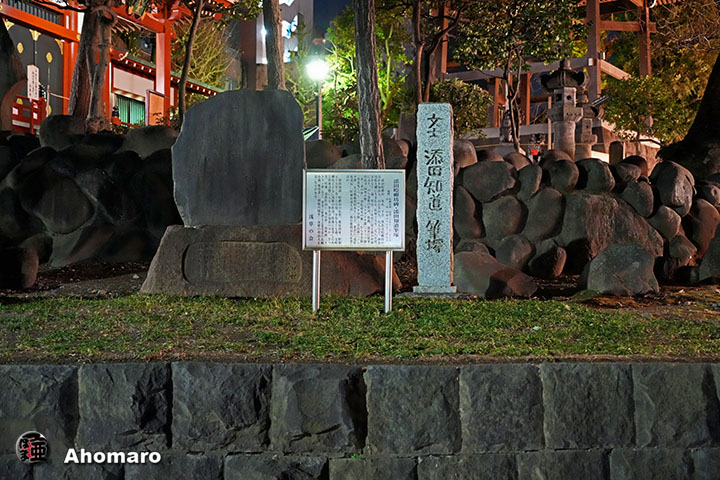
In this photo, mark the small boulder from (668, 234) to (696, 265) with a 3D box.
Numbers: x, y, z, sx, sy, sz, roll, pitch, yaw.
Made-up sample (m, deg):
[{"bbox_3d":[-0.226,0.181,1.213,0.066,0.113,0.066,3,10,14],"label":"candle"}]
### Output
[{"bbox_3d":[3.482,0.103,9.500,0.302,0.324,0.275,0,0,0],"label":"small boulder"}]

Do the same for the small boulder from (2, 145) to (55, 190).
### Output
[{"bbox_3d":[-3.805,-0.844,10.100,0.597,0.505,0.483,0,0,0],"label":"small boulder"}]

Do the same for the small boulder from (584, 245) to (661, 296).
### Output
[{"bbox_3d":[2.779,0.329,9.350,0.808,0.563,0.600,0,0,0],"label":"small boulder"}]

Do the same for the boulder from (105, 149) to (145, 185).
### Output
[{"bbox_3d":[-2.891,-0.884,10.800,0.491,0.430,0.420,0,0,0],"label":"boulder"}]

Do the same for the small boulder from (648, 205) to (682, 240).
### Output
[{"bbox_3d":[3.333,-0.191,9.600,0.371,0.393,0.336,0,0,0],"label":"small boulder"}]

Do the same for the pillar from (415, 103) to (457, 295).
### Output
[{"bbox_3d":[0.709,-0.379,8.200,0.385,1.749,0.270,0,0,10],"label":"pillar"}]

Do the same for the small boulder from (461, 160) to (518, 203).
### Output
[{"bbox_3d":[1.463,-0.658,9.900,0.596,0.473,0.467,0,0,0],"label":"small boulder"}]

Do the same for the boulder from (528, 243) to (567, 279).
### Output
[{"bbox_3d":[2.115,0.231,9.900,0.439,0.405,0.400,0,0,0],"label":"boulder"}]

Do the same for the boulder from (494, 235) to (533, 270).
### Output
[{"bbox_3d":[1.738,0.152,9.900,0.450,0.428,0.420,0,0,0],"label":"boulder"}]

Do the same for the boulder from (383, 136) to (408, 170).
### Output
[{"bbox_3d":[0.402,-0.993,10.100,0.349,0.386,0.323,0,0,0],"label":"boulder"}]

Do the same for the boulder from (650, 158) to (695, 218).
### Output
[{"bbox_3d":[3.593,-0.585,10.100,0.517,0.654,0.500,0,0,0],"label":"boulder"}]

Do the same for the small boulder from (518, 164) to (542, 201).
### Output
[{"bbox_3d":[2.002,-0.667,10.300,0.293,0.433,0.360,0,0,0],"label":"small boulder"}]

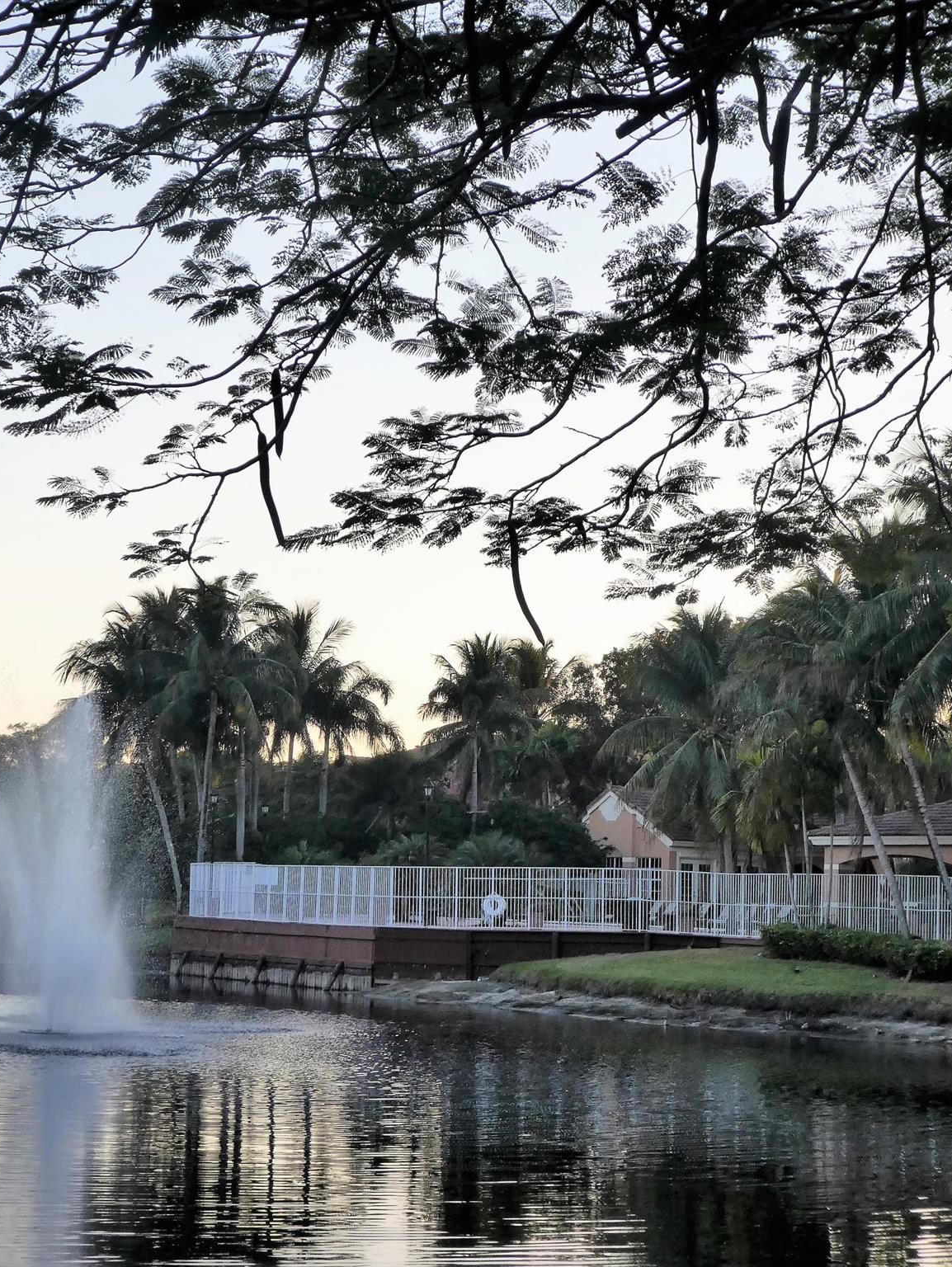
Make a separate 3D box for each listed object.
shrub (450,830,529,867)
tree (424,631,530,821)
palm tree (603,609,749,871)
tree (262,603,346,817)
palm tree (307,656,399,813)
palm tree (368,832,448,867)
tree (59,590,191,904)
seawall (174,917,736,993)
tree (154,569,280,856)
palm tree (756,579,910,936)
[{"bbox_3d":[0.427,7.435,75.144,2.400,2.790,2.400,1,-6,0],"label":"shrub"},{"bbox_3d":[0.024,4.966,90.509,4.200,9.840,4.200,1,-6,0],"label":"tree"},{"bbox_3d":[5.832,3.784,68.461,4.600,8.920,4.600,1,-6,5],"label":"palm tree"},{"bbox_3d":[-6.988,4.900,99.005,3.750,12.390,3.750,2,-6,-4],"label":"tree"},{"bbox_3d":[-5.153,6.172,101.894,3.970,10.570,3.970,2,-6,-3],"label":"palm tree"},{"bbox_3d":[-2.093,7.455,75.138,2.400,2.670,2.400,2,-6,-1],"label":"palm tree"},{"bbox_3d":[-11.057,3.734,76.996,4.250,10.320,4.250,2,-6,-8],"label":"tree"},{"bbox_3d":[-2.183,8.366,62.824,18.470,1.670,3.300,-3,-7,38],"label":"seawall"},{"bbox_3d":[-8.675,3.662,82.037,4.440,11.440,4.440,2,-6,-6],"label":"tree"},{"bbox_3d":[8.325,3.091,57.011,3.790,8.940,3.790,1,-6,8],"label":"palm tree"}]

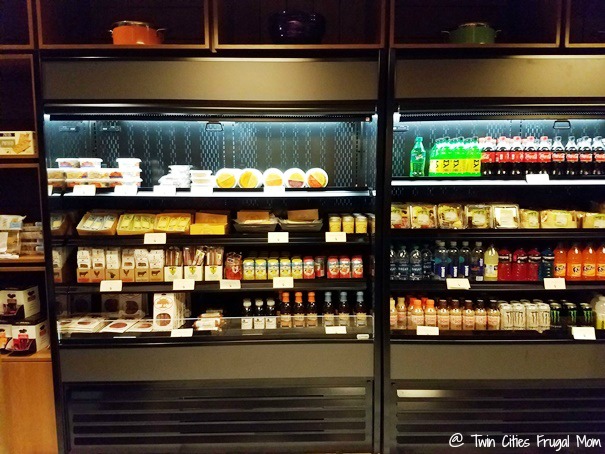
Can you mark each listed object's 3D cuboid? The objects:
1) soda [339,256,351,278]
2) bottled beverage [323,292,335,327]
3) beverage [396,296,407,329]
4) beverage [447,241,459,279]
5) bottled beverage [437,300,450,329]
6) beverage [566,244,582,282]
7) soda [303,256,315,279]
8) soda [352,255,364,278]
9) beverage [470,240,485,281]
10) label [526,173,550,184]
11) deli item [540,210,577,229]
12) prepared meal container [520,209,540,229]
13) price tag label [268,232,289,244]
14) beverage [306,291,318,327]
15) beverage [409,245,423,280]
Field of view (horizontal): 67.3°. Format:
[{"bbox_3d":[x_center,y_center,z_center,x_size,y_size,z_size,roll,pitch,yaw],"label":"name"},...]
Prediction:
[{"bbox_3d":[0.237,0.231,2.520,0.065,0.118,0.065,0,6,0],"label":"soda"},{"bbox_3d":[0.162,0.504,2.772,0.065,0.204,0.065,0,5,-1],"label":"bottled beverage"},{"bbox_3d":[0.618,0.536,2.820,0.060,0.188,0.060,0,5,-1],"label":"beverage"},{"bbox_3d":[0.933,0.210,2.794,0.066,0.230,0.066,0,5,-1],"label":"beverage"},{"bbox_3d":[0.841,0.521,2.702,0.065,0.165,0.065,0,5,0],"label":"bottled beverage"},{"bbox_3d":[1.589,0.201,2.650,0.073,0.229,0.073,0,5,0],"label":"beverage"},{"bbox_3d":[0.038,0.231,2.520,0.065,0.118,0.065,0,6,0],"label":"soda"},{"bbox_3d":[0.330,0.242,2.709,0.064,0.121,0.064,0,5,-1],"label":"soda"},{"bbox_3d":[1.026,0.200,2.650,0.067,0.229,0.067,0,5,0],"label":"beverage"},{"bbox_3d":[1.312,-0.268,2.530,0.118,0.055,0.005,0,-3,0],"label":"label"},{"bbox_3d":[1.383,-0.041,2.480,0.192,0.103,0.100,0,6,0],"label":"deli item"},{"bbox_3d":[1.346,-0.047,2.687,0.115,0.112,0.090,0,5,-1],"label":"prepared meal container"},{"bbox_3d":[-0.135,0.062,2.578,0.117,0.062,0.005,0,5,0],"label":"price tag label"},{"bbox_3d":[0.054,0.467,2.540,0.063,0.193,0.063,0,6,0],"label":"beverage"},{"bbox_3d":[0.632,0.203,2.530,0.069,0.205,0.069,0,6,0],"label":"beverage"}]

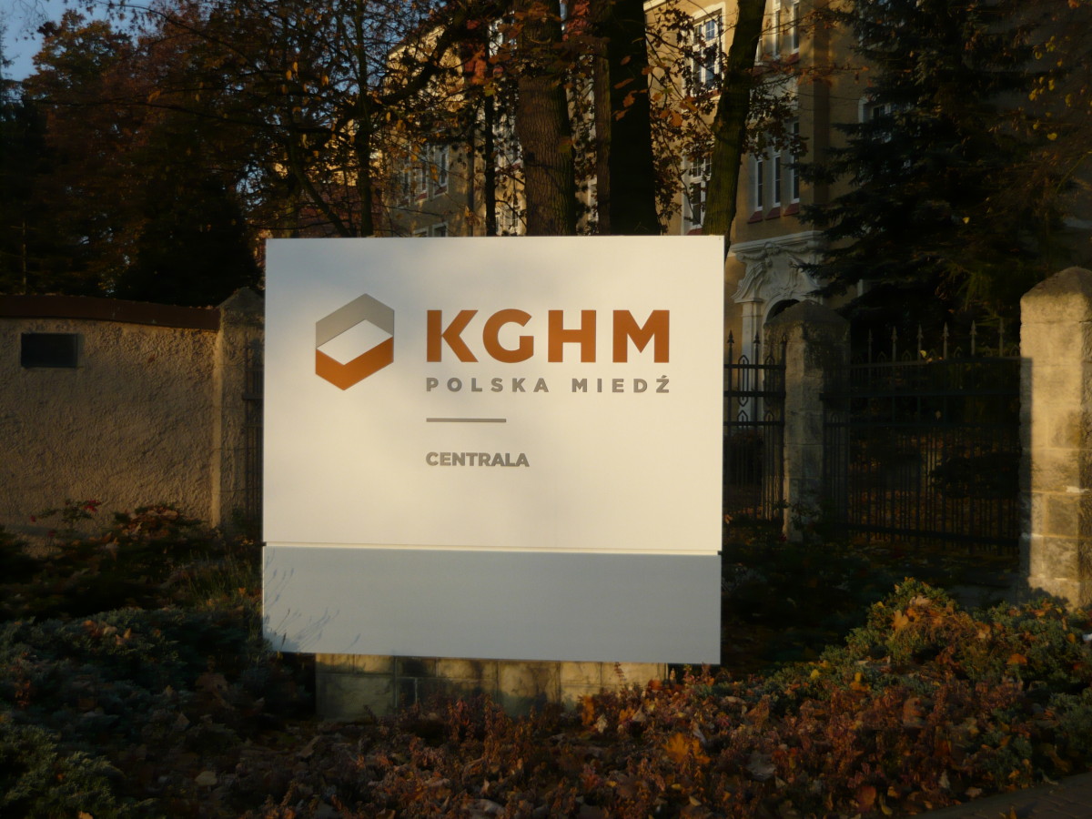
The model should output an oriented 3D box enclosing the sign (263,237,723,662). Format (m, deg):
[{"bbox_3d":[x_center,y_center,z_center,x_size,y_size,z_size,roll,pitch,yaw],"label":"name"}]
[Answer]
[{"bbox_3d":[-0.262,0.180,6.230,2.200,2.000,0.200,0,0,6],"label":"sign"}]

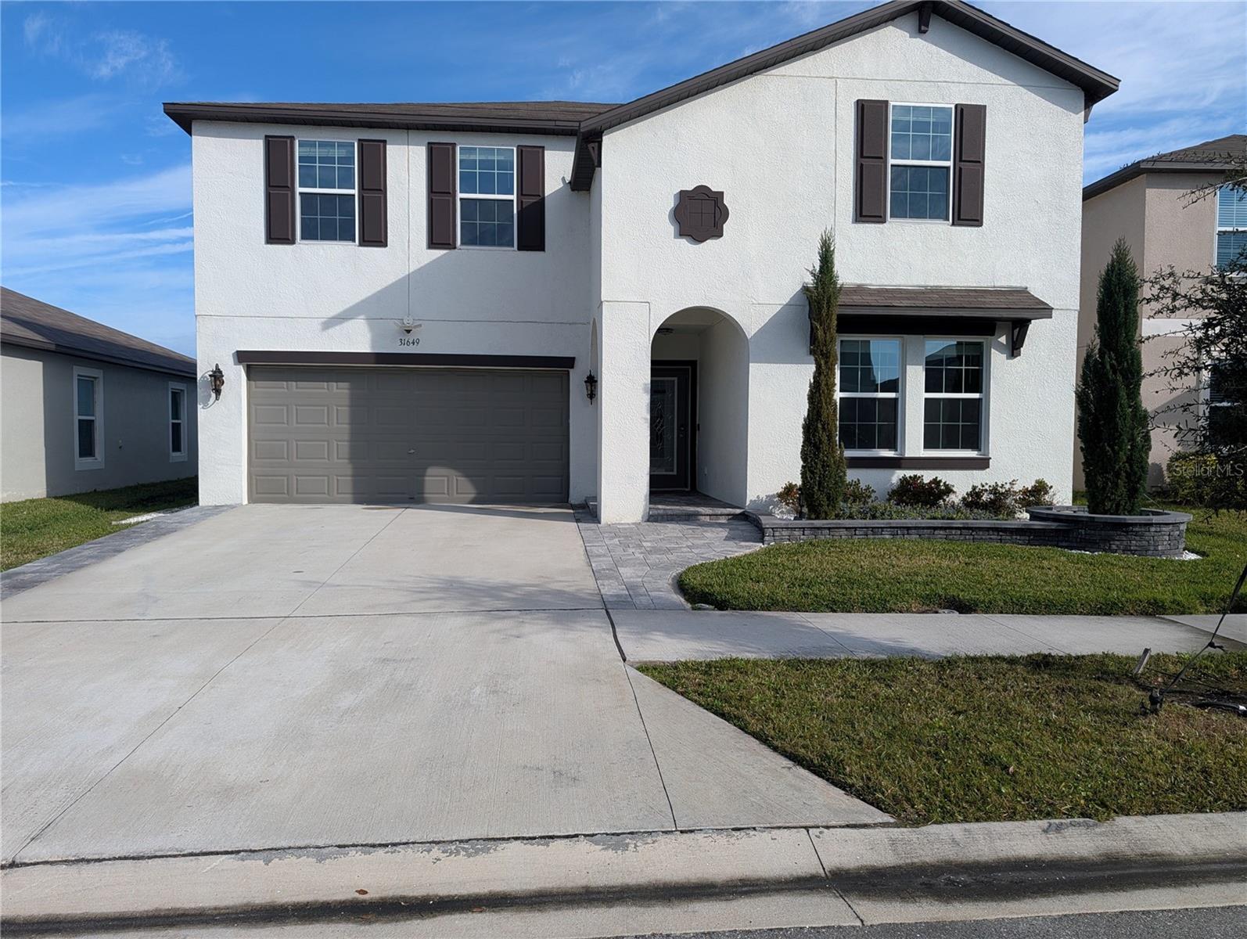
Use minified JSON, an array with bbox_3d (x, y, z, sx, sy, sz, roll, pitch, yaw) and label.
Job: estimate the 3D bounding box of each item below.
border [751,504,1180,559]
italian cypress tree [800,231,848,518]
[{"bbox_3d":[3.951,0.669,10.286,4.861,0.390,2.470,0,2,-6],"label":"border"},{"bbox_3d":[2.382,-1.093,10.194,0.494,3.409,0.474,0,2,-6],"label":"italian cypress tree"}]

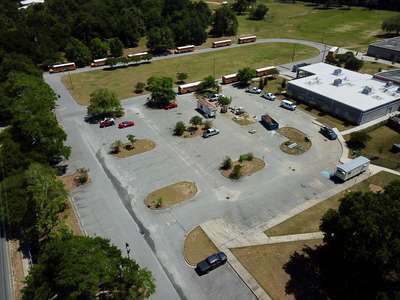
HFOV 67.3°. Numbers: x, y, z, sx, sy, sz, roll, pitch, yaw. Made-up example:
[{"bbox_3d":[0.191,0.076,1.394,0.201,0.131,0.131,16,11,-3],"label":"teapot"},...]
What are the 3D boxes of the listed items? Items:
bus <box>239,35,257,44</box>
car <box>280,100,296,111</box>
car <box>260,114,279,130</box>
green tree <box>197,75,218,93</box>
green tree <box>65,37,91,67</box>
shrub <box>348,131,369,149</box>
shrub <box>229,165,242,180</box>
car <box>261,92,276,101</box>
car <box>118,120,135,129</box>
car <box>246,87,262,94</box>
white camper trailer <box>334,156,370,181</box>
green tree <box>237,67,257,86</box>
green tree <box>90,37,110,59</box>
[{"bbox_3d":[29.970,-68.920,188.660,11.900,3.100,2.500,-14,35,-20],"label":"bus"},{"bbox_3d":[32.184,-16.034,108.531,1.957,2.000,4.998,-26,40,-33],"label":"car"},{"bbox_3d":[21.340,-8.510,92.510,2.300,2.250,6.100,-10,33,-14],"label":"car"},{"bbox_3d":[3.180,-26.870,119.960,7.500,5.700,7.400,-1,32,0],"label":"green tree"},{"bbox_3d":[-60.230,-48.320,149.180,12.410,12.790,12.410,-1,33,0],"label":"green tree"},{"bbox_3d":[43.180,-2.720,81.260,4.700,3.700,4.700,-1,32,0],"label":"shrub"},{"bbox_3d":[8.730,5.130,70.570,1.900,2.500,1.900,-18,36,-26],"label":"shrub"},{"bbox_3d":[25.550,-19.880,111.850,1.950,1.800,5.500,-20,37,-27],"label":"car"},{"bbox_3d":[-23.160,-7.950,95.040,4.650,1.400,1.850,-18,36,-24],"label":"car"},{"bbox_3d":[20.860,-23.040,116.320,5.600,1.900,2.000,9,33,16],"label":"car"},{"bbox_3d":[34.630,4.218,68.125,8.100,2.700,2.500,-17,36,-26],"label":"white camper trailer"},{"bbox_3d":[19.660,-30.510,124.220,7.300,6.700,7.300,-1,32,0],"label":"green tree"},{"bbox_3d":[-52.800,-53.460,158.280,8.410,11.490,8.410,-1,33,0],"label":"green tree"}]

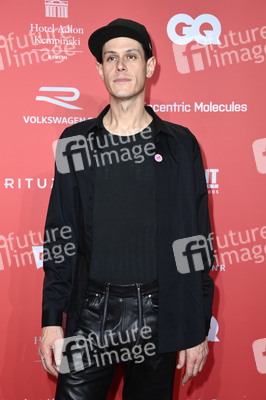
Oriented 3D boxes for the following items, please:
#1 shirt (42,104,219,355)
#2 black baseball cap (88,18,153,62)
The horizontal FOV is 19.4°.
[{"bbox_3d":[-0.015,0.090,2.500,0.530,0.775,0.290,0,4,11],"label":"shirt"},{"bbox_3d":[-0.035,-0.520,2.490,0.178,0.128,0.262,-6,-20,19],"label":"black baseball cap"}]

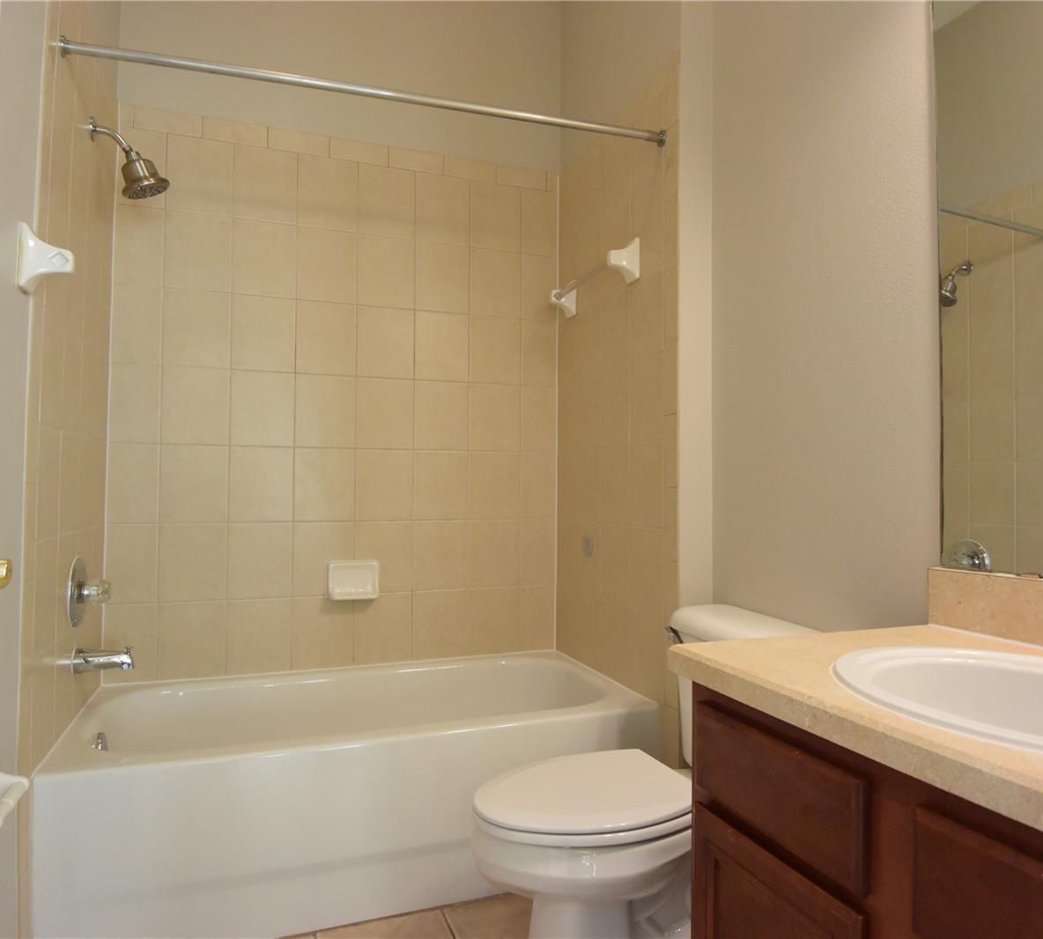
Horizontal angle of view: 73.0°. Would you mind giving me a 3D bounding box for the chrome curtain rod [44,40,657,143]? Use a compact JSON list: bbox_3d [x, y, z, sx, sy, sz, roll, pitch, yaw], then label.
[{"bbox_3d":[-0.320,-0.946,1.795,1.504,0.050,0.050,1,-2,-15],"label":"chrome curtain rod"}]

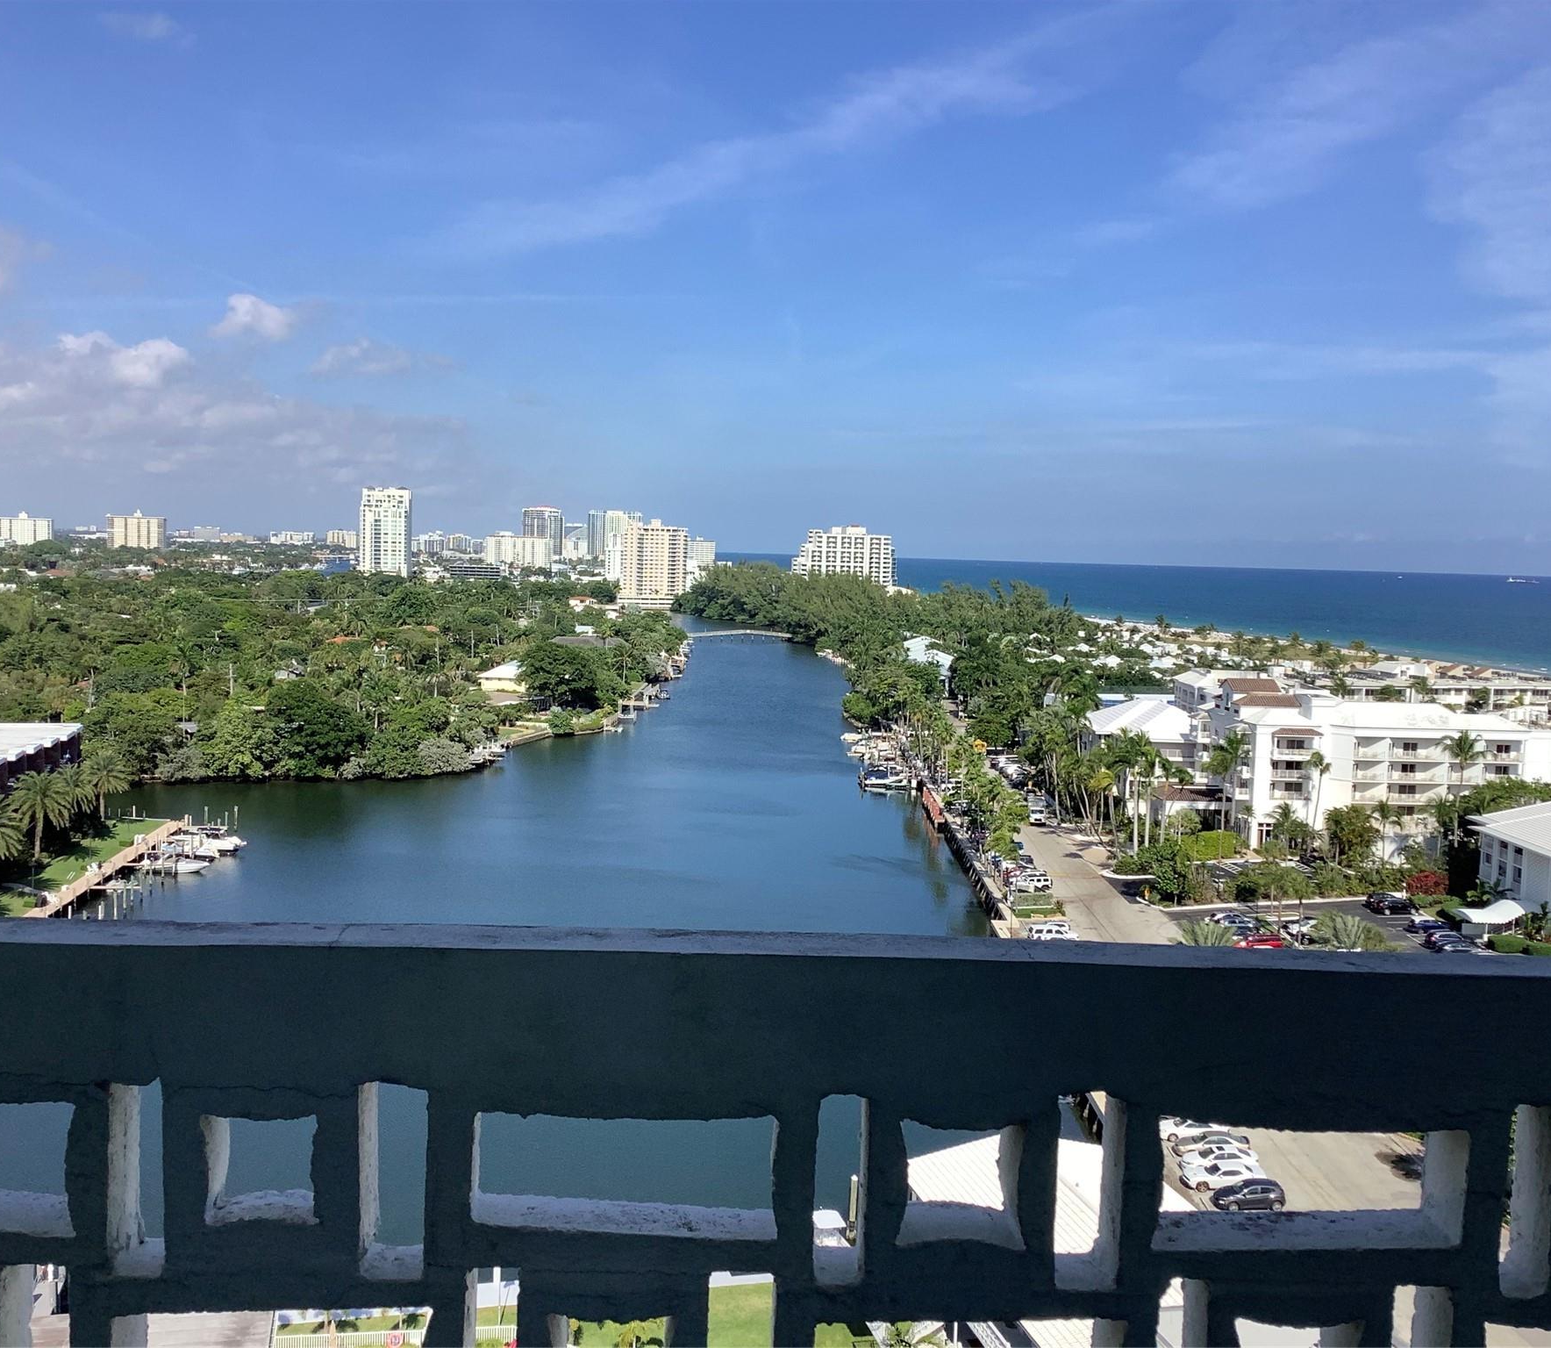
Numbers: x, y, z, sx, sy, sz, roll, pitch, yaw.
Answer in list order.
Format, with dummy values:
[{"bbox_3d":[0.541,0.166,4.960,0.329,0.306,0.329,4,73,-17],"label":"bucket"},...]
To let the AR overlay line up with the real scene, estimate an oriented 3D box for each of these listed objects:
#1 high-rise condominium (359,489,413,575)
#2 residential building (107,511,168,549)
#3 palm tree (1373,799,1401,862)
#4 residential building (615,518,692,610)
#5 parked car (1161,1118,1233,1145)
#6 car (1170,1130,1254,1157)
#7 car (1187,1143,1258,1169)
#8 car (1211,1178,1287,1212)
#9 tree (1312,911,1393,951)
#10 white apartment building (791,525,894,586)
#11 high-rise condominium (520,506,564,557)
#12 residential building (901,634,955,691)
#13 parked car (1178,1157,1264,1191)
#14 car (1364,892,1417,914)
[{"bbox_3d":[-282.283,-96.183,1161.678,35.000,75.000,26.000,1,4,-7],"label":"high-rise condominium"},{"bbox_3d":[-758.135,-161.481,1910.000,58.000,57.000,20.000,1,4,-9],"label":"residential building"},{"bbox_3d":[81.396,21.075,213.790,4.200,8.800,4.200,2,4,0],"label":"palm tree"},{"bbox_3d":[-77.353,-68.668,1012.897,43.000,56.000,24.000,1,4,-3],"label":"residential building"},{"bbox_3d":[26.997,29.386,104.567,4.780,1.410,1.860,1,4,-5],"label":"parked car"},{"bbox_3d":[27.329,29.621,101.464,4.680,1.440,1.840,1,4,-5],"label":"car"},{"bbox_3d":[28.978,31.629,104.765,4.800,1.460,1.840,1,4,-4],"label":"car"},{"bbox_3d":[29.290,32.006,99.372,4.300,1.570,1.800,1,4,-4],"label":"car"},{"bbox_3d":[55.837,26.090,156.953,7.000,6.000,7.000,2,4,0],"label":"tree"},{"bbox_3d":[41.041,-61.778,970.000,63.000,50.000,28.000,2,4,4],"label":"white apartment building"},{"bbox_3d":[-356.629,-208.605,2462.050,60.000,94.000,42.000,1,4,-4],"label":"high-rise condominium"},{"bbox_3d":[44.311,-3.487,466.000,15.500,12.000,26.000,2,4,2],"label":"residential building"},{"bbox_3d":[26.821,29.993,96.490,4.950,1.440,1.920,1,4,-5],"label":"parked car"},{"bbox_3d":[66.650,24.988,174.299,4.850,1.680,1.950,1,4,-8],"label":"car"}]

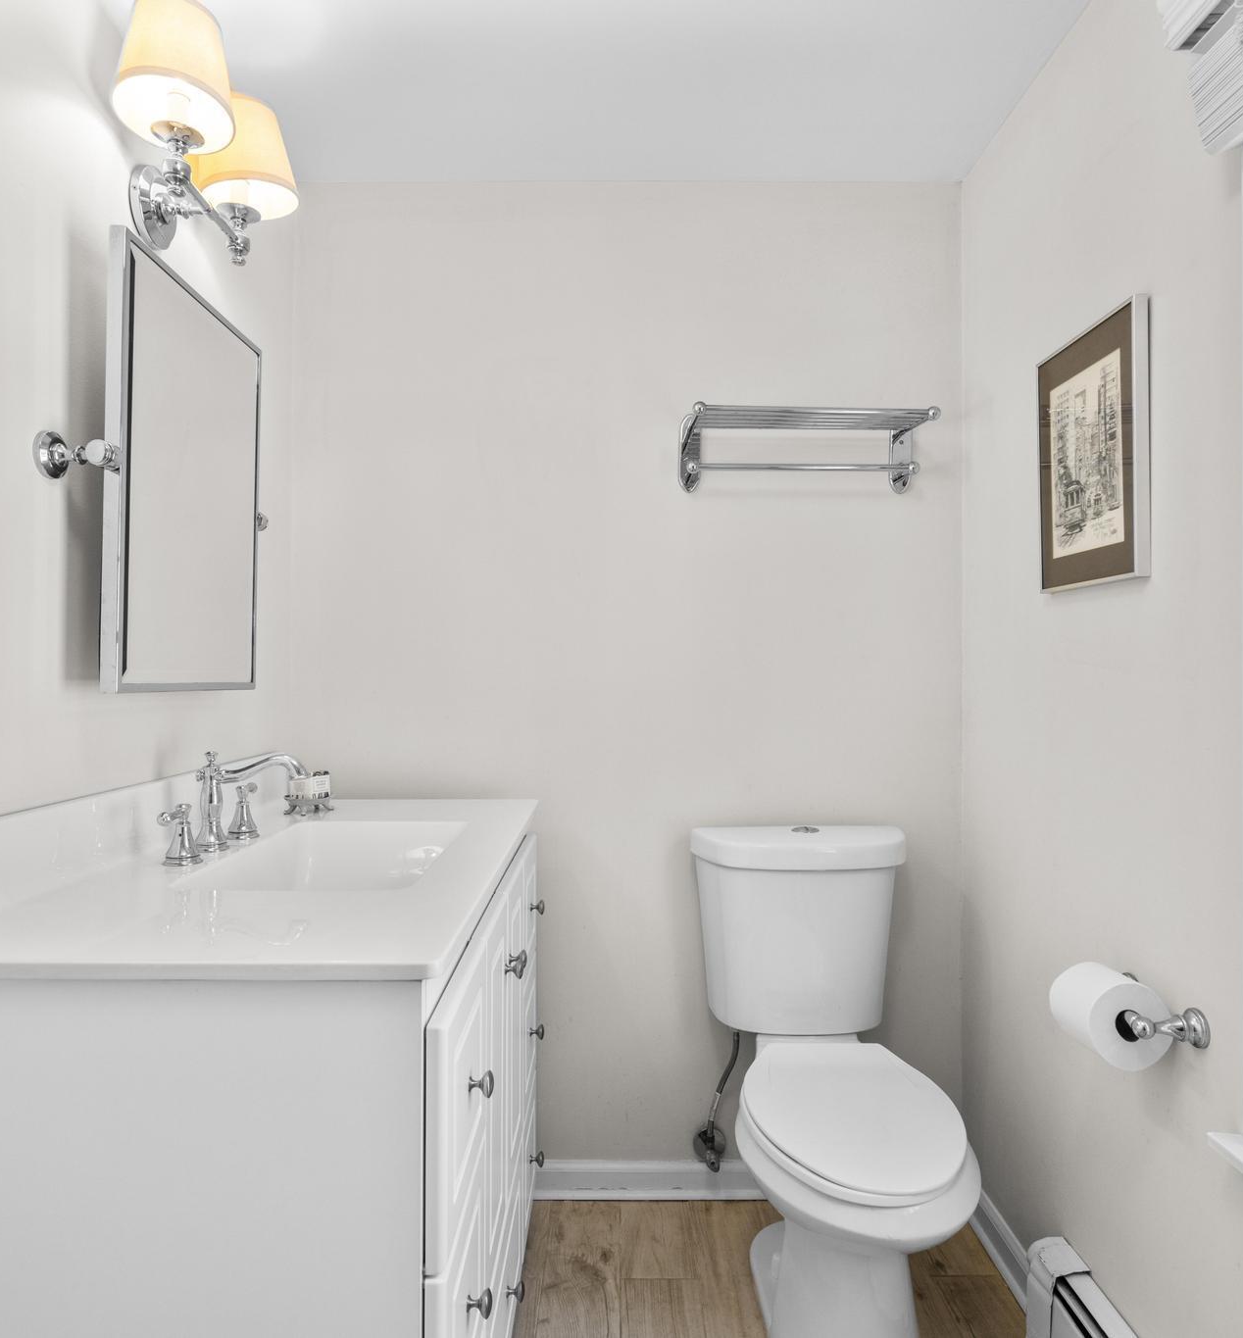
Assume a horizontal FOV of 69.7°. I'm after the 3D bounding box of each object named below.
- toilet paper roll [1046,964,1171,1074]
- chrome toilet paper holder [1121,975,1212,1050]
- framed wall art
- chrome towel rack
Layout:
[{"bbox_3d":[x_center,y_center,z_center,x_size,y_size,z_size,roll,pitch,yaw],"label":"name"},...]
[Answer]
[{"bbox_3d":[0.687,0.483,1.250,0.118,0.118,0.101,0,0,0],"label":"toilet paper roll"},{"bbox_3d":[0.723,0.477,1.255,0.086,0.054,0.199,0,0,0],"label":"chrome toilet paper holder"},{"bbox_3d":[0.753,-0.337,1.436,0.024,0.404,0.292,0,0,0],"label":"framed wall art"},{"bbox_3d":[0.396,-0.484,1.908,0.525,0.177,0.201,0,0,0],"label":"chrome towel rack"}]

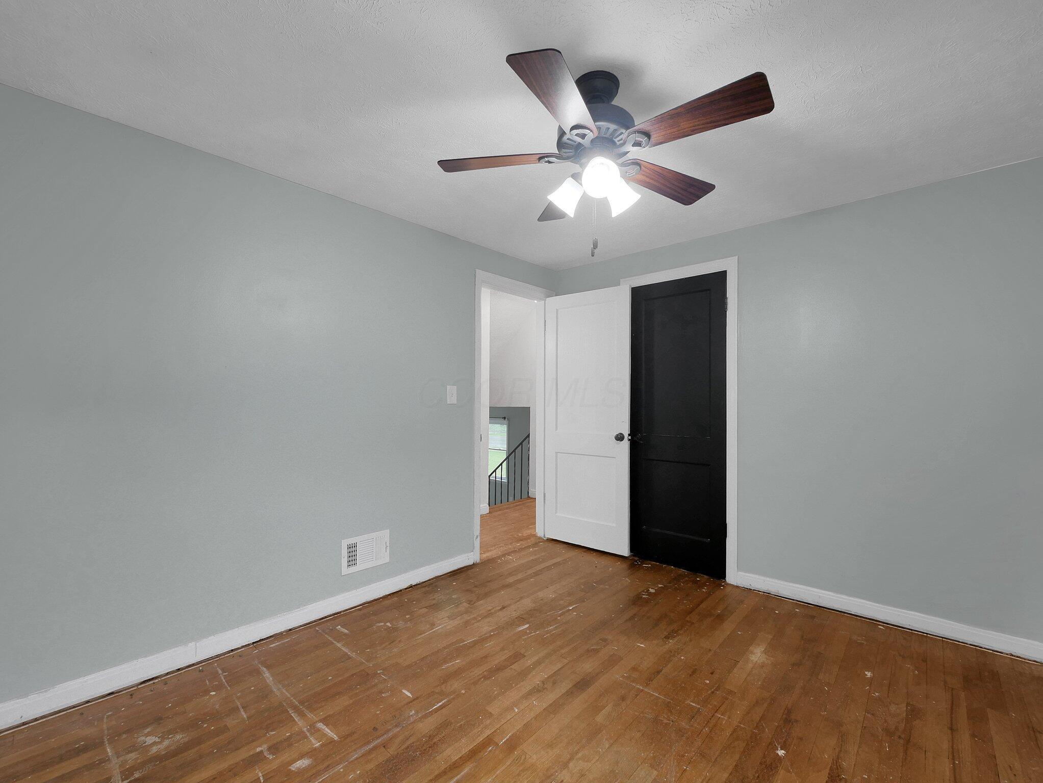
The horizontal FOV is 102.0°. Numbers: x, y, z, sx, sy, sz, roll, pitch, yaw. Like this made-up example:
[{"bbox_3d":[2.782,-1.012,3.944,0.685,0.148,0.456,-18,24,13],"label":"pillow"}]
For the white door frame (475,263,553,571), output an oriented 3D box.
[{"bbox_3d":[-0.054,0.188,3.469,0.120,2.165,0.905,0,-1,45],"label":"white door frame"}]

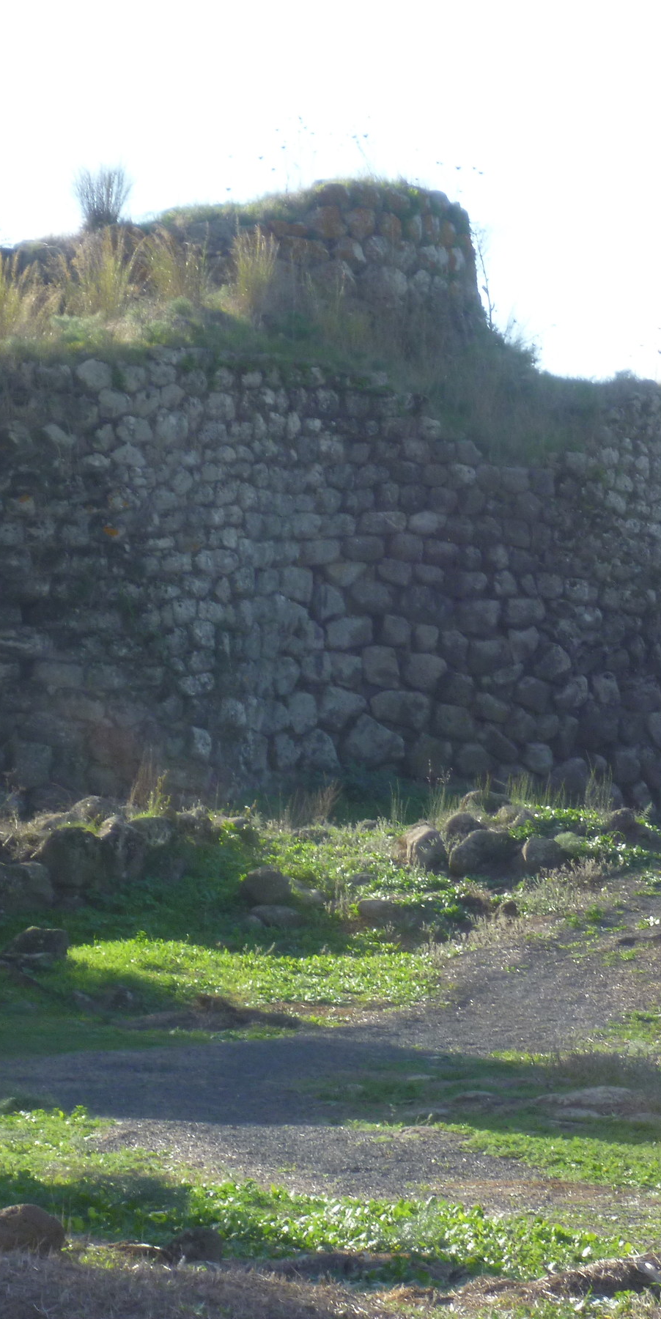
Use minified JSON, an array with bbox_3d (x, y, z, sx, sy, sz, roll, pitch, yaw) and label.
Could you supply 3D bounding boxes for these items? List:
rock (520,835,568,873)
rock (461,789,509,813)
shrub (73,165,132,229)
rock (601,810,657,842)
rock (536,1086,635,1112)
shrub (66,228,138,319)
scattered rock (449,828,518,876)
[{"bbox_3d":[2.733,2.487,91.000,0.598,0.492,0.550,0,-1,0],"label":"rock"},{"bbox_3d":[2.064,1.918,95.000,0.661,0.367,0.580,0,-1,0],"label":"rock"},{"bbox_3d":[-3.784,-7.659,118.000,0.980,1.071,0.950,0,-1,0],"label":"shrub"},{"bbox_3d":[3.940,2.197,94.000,0.744,0.454,0.620,0,-1,0],"label":"rock"},{"bbox_3d":[1.362,2.349,38.000,0.529,0.139,0.360,0,-1,0],"label":"rock"},{"bbox_3d":[-3.645,-6.145,113.000,1.157,1.441,1.150,0,-1,0],"label":"shrub"},{"bbox_3d":[1.750,2.226,82.000,0.792,0.570,0.620,0,-1,0],"label":"scattered rock"}]

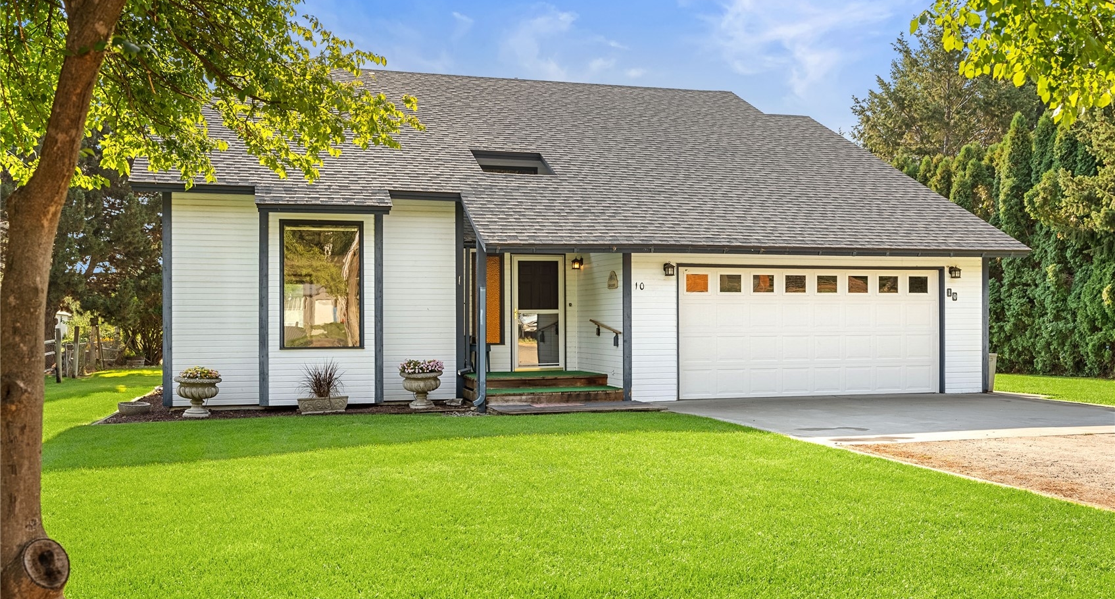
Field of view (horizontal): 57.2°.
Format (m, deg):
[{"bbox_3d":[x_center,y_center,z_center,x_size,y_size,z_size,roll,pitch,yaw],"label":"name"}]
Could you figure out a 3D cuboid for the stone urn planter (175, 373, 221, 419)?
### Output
[{"bbox_3d":[-5.436,1.461,15.450,0.690,0.580,0.690,0,-1,-16],"label":"stone urn planter"}]

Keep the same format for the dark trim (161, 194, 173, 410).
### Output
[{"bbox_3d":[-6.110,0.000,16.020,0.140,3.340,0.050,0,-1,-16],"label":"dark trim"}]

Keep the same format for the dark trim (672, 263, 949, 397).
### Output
[{"bbox_3d":[4.273,0.554,17.160,4.900,2.140,0.080,0,-1,-16],"label":"dark trim"}]

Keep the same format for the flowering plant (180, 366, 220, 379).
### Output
[{"bbox_3d":[-5.407,1.102,15.450,0.600,0.190,0.560,0,-1,-16],"label":"flowering plant"}]

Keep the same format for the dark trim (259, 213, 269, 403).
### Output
[{"bbox_3d":[-4.616,0.143,16.071,0.147,3.046,0.075,0,-1,-16],"label":"dark trim"}]

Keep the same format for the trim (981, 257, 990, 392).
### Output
[{"bbox_3d":[7.588,0.442,18.135,0.152,2.390,0.075,0,-1,-16],"label":"trim"}]

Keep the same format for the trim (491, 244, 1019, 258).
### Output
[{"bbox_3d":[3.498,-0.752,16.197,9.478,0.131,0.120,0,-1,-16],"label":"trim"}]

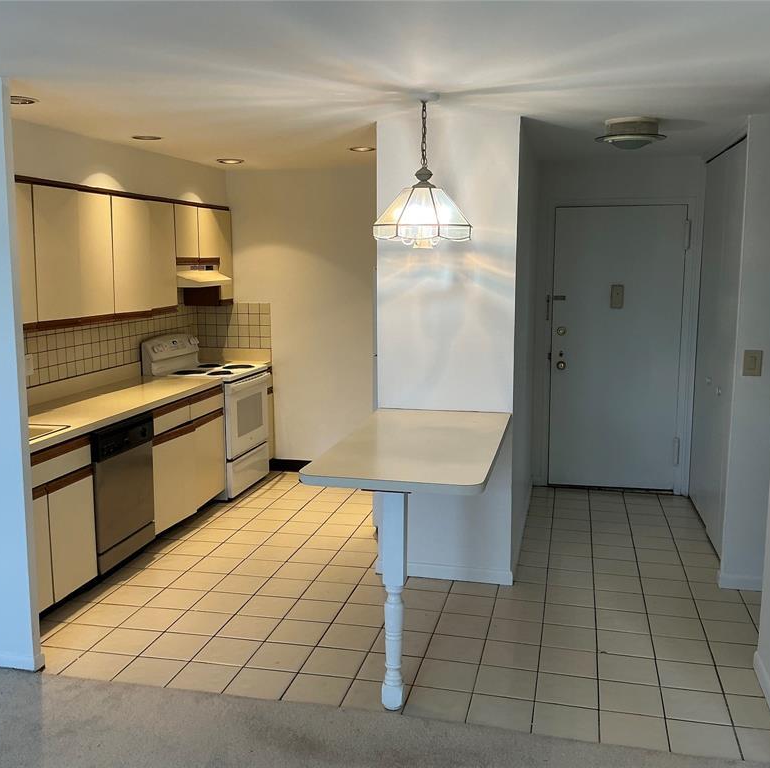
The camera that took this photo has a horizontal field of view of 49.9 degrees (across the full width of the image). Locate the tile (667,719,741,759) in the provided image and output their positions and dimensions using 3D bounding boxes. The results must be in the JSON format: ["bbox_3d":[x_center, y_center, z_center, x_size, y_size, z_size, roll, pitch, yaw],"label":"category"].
[{"bbox_3d":[1.172,1.313,3.054,0.241,0.012,0.219,2,9,13],"label":"tile"}]

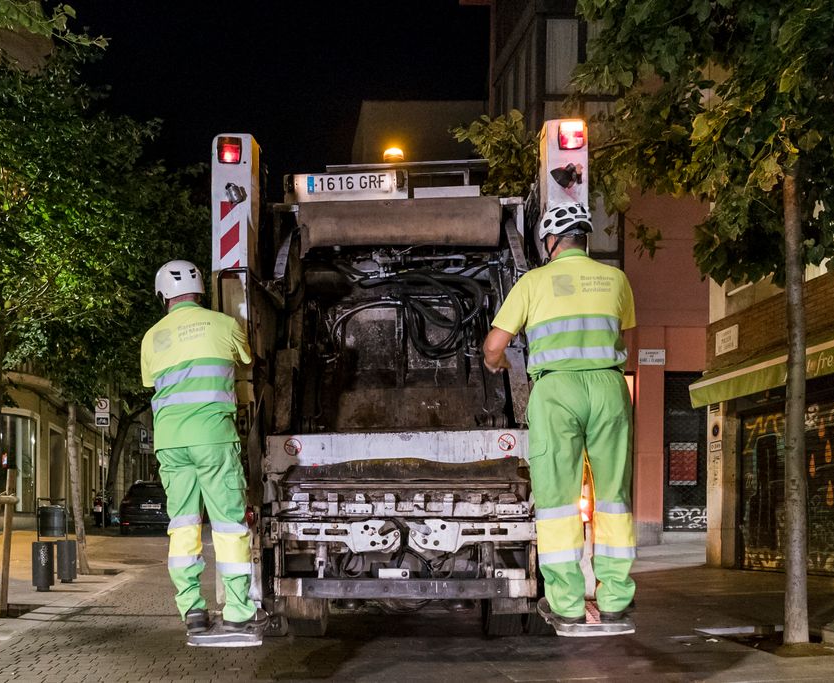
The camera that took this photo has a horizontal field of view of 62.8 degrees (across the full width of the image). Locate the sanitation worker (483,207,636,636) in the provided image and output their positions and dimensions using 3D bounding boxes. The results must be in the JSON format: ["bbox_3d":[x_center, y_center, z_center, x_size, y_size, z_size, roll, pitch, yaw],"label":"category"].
[{"bbox_3d":[0.621,0.307,3.040,0.620,1.810,0.480,1,-7,-6],"label":"sanitation worker"}]

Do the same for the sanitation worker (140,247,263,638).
[{"bbox_3d":[-1.020,0.492,3.260,0.520,1.740,0.450,-5,-7,20],"label":"sanitation worker"}]

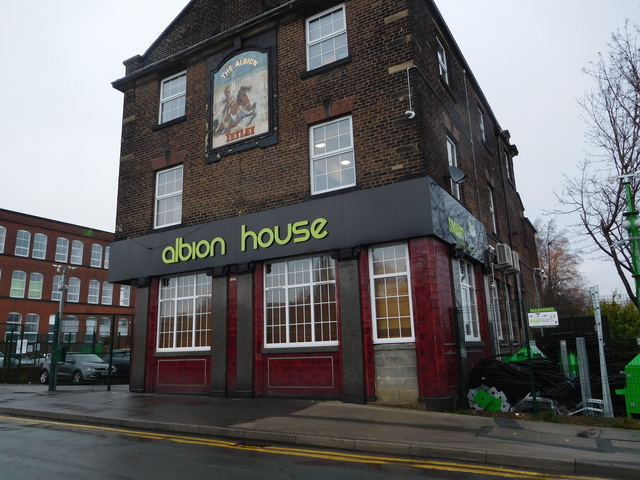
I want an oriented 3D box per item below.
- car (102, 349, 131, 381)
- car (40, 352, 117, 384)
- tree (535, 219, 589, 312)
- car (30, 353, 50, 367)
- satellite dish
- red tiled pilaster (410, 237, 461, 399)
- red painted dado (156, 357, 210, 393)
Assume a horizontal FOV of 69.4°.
[{"bbox_3d":[-9.789,6.705,25.124,4.400,1.600,1.820,-9,-14,30],"label":"car"},{"bbox_3d":[-12.300,6.500,23.500,4.200,1.470,1.790,-8,-14,28],"label":"car"},{"bbox_3d":[19.317,3.725,38.821,5.400,10.800,5.400,-9,-14,30],"label":"tree"},{"bbox_3d":[-21.111,9.534,35.769,4.200,1.470,1.780,-9,-14,30],"label":"car"},{"bbox_3d":[3.182,-1.510,10.657,0.420,0.420,0.330,3,-13,-24],"label":"satellite dish"},{"bbox_3d":[2.375,1.591,9.606,0.570,3.200,0.920,-9,-14,30],"label":"red tiled pilaster"},{"bbox_3d":[-3.635,3.596,12.473,2.150,0.900,0.140,-9,-14,30],"label":"red painted dado"}]

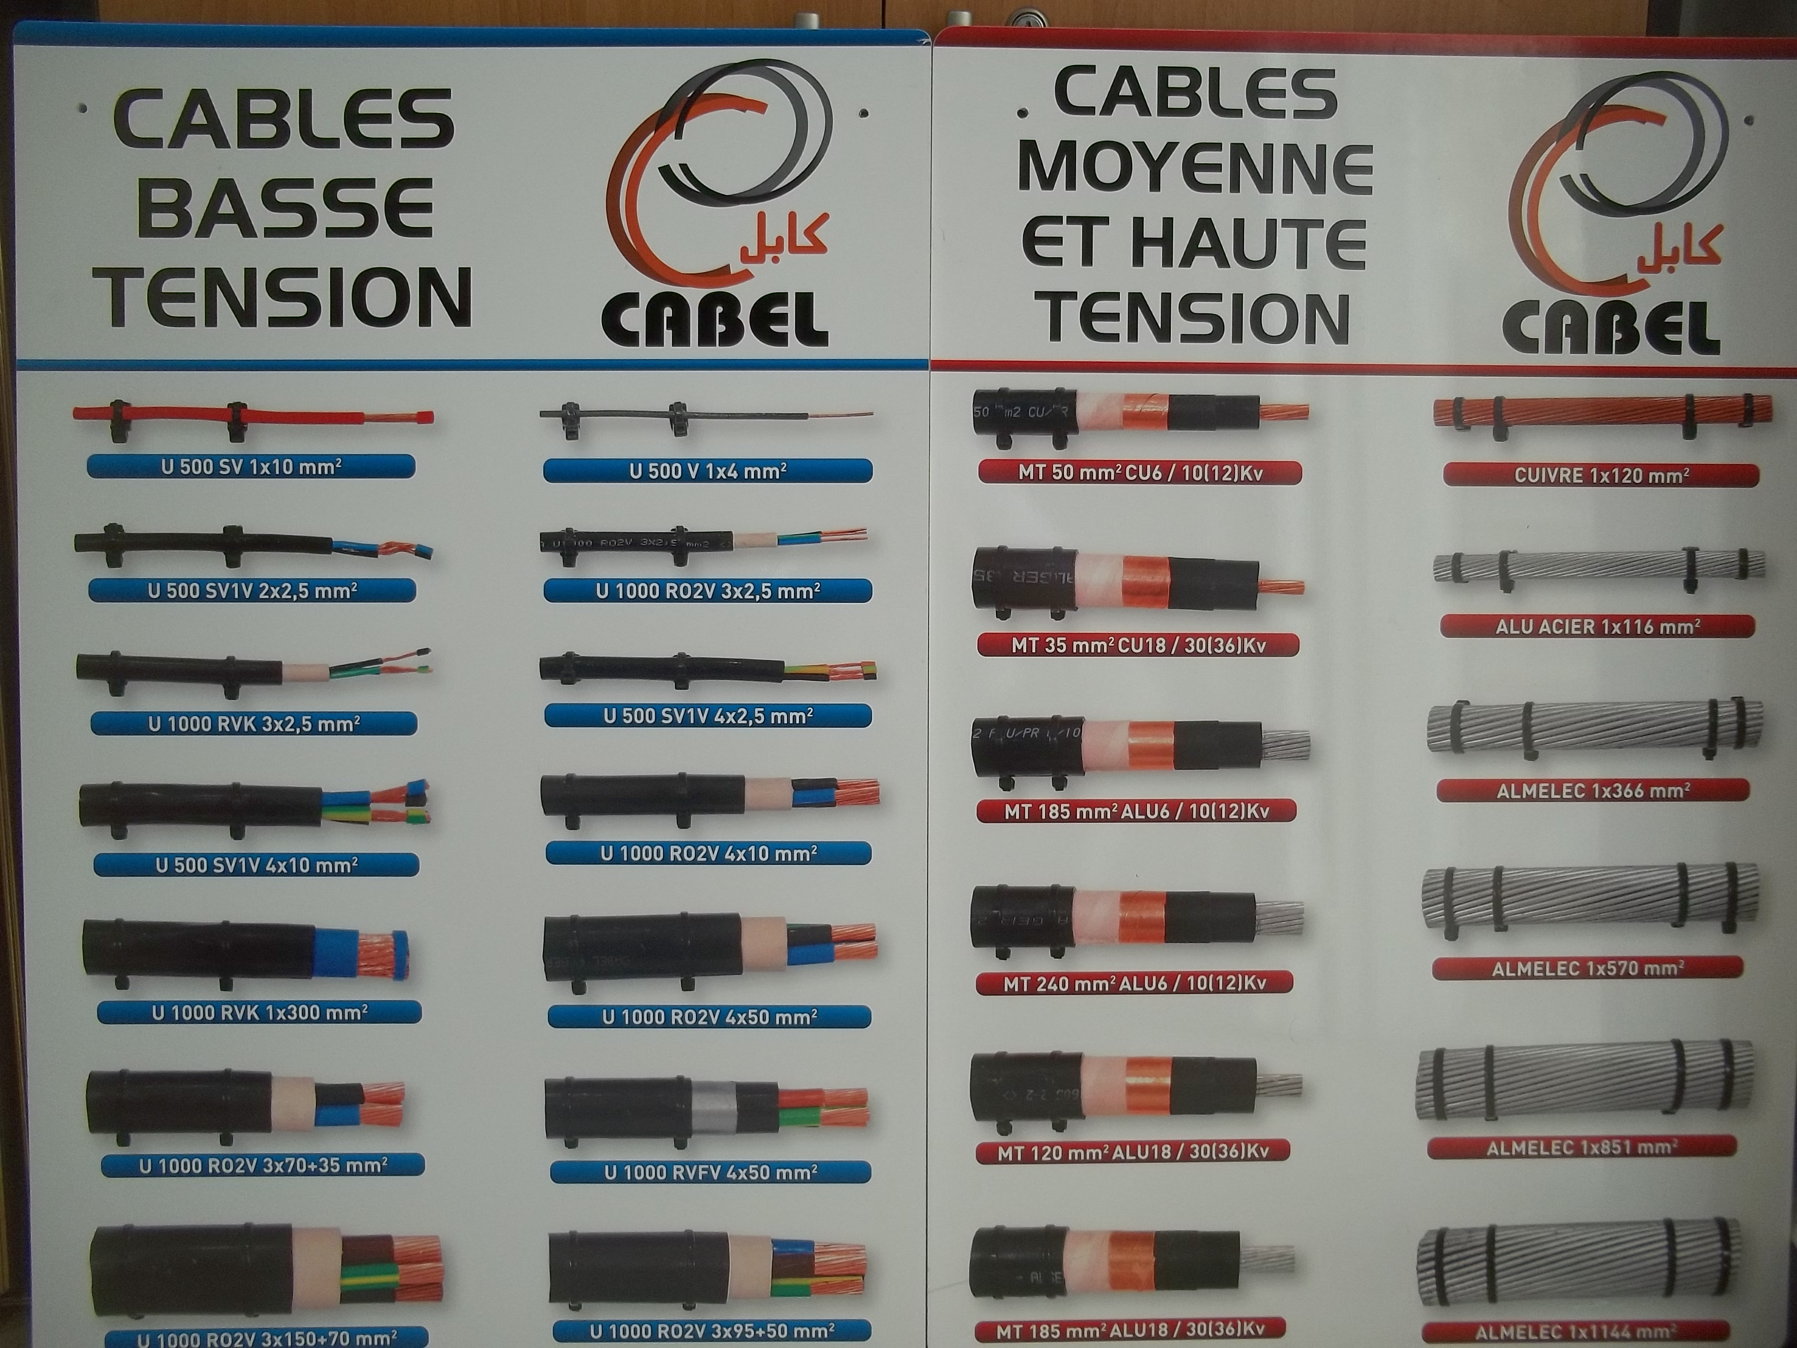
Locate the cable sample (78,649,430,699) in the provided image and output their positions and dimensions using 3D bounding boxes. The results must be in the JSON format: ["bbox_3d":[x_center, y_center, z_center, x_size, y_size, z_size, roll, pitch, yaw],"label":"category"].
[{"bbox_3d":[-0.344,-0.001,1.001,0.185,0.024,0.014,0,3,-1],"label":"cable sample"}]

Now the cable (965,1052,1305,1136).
[{"bbox_3d":[0.131,0.230,1.022,0.180,0.044,0.037,0,3,-1],"label":"cable"}]

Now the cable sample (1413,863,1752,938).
[{"bbox_3d":[0.377,0.122,1.022,0.172,0.039,0.032,0,4,-1],"label":"cable sample"}]

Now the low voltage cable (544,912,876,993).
[{"bbox_3d":[-0.102,0.150,1.011,0.179,0.040,0.034,0,2,-1],"label":"low voltage cable"}]

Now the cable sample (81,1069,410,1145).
[{"bbox_3d":[-0.353,0.234,1.012,0.171,0.039,0.033,0,2,-1],"label":"cable sample"}]

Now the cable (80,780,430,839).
[{"bbox_3d":[-0.348,0.073,1.010,0.186,0.030,0.022,1,3,-1],"label":"cable"}]

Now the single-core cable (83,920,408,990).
[{"bbox_3d":[-0.348,0.149,1.000,0.163,0.036,0.030,0,3,-1],"label":"single-core cable"}]

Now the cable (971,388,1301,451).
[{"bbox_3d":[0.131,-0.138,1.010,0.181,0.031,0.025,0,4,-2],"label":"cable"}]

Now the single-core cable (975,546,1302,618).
[{"bbox_3d":[0.129,-0.050,1.005,0.176,0.036,0.033,0,4,-1],"label":"single-core cable"}]

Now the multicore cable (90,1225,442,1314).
[{"bbox_3d":[-0.341,0.322,1.010,0.184,0.049,0.048,0,3,-1],"label":"multicore cable"}]

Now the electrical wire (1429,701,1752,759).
[{"bbox_3d":[0.378,0.029,1.019,0.172,0.032,0.026,0,4,-1],"label":"electrical wire"}]

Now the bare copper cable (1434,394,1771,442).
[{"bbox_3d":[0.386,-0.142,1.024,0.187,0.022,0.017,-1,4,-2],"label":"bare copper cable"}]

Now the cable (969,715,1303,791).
[{"bbox_3d":[0.132,0.042,1.011,0.181,0.037,0.032,0,4,-1],"label":"cable"}]

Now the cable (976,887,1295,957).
[{"bbox_3d":[0.131,0.135,1.019,0.180,0.039,0.034,0,3,-1],"label":"cable"}]

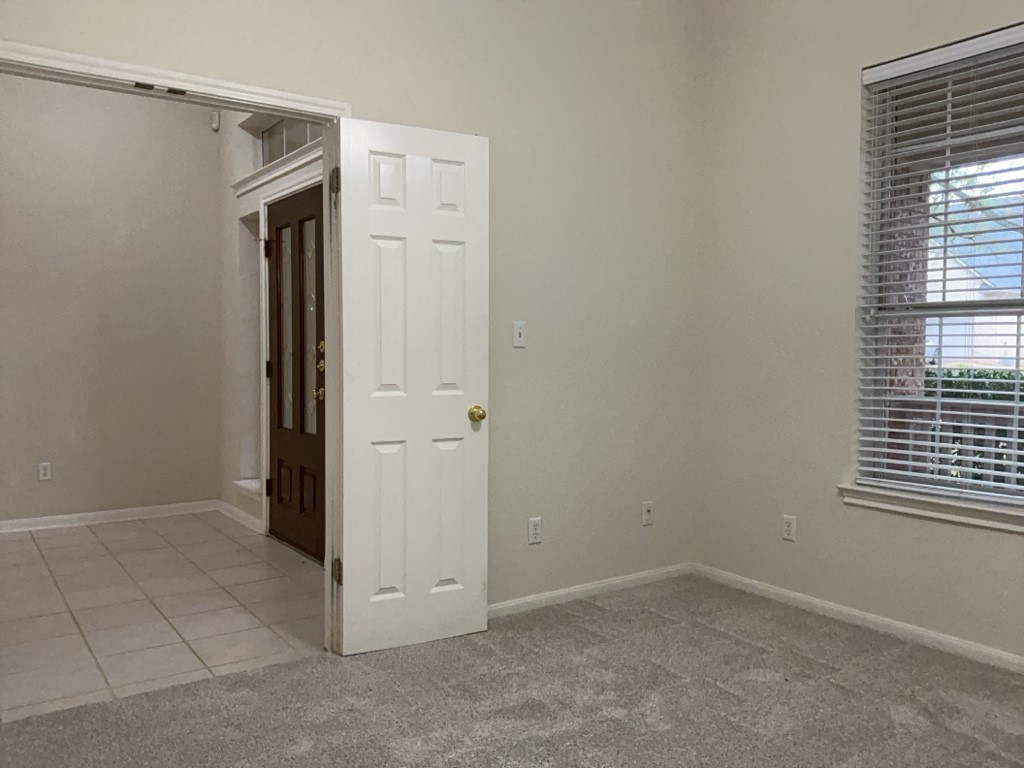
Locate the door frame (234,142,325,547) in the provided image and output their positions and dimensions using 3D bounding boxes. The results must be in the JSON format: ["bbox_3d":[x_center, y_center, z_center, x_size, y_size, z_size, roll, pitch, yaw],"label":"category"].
[{"bbox_3d":[-1.287,-0.156,4.710,0.150,2.270,1.680,-1,3,-36],"label":"door frame"}]

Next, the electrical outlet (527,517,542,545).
[{"bbox_3d":[0.107,0.668,3.619,0.070,0.115,0.010,-1,3,-36],"label":"electrical outlet"}]

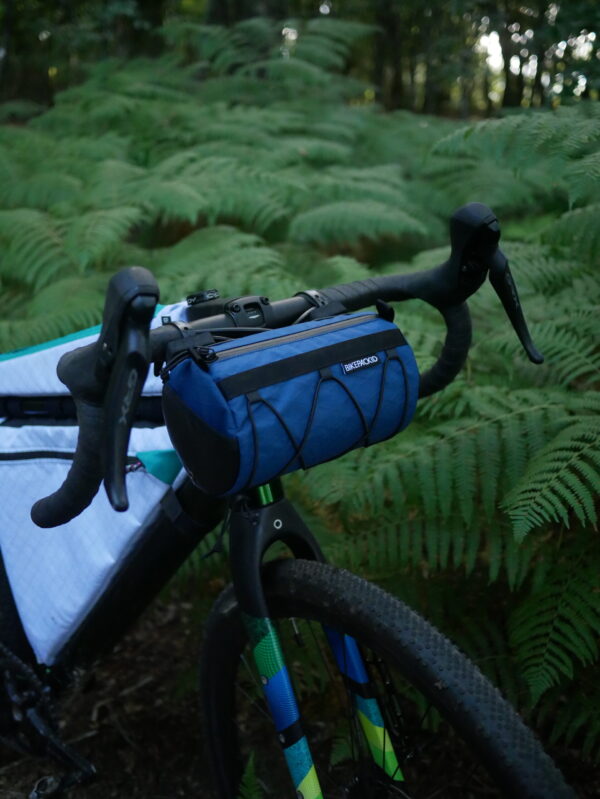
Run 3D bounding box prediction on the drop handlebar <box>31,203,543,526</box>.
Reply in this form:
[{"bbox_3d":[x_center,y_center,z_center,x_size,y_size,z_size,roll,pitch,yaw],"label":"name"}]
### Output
[{"bbox_3d":[-0.012,-0.041,0.902,0.497,0.254,0.227,-17,21,-33],"label":"drop handlebar"}]

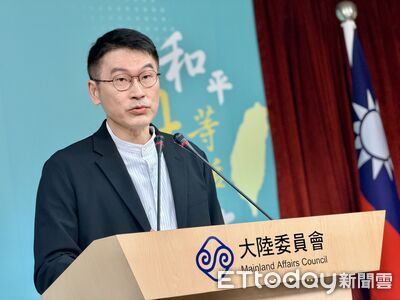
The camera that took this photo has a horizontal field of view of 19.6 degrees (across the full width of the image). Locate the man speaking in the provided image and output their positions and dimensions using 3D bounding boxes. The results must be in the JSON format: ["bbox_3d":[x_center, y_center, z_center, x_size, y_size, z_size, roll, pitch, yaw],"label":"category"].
[{"bbox_3d":[-0.095,0.565,2.740,0.550,1.730,0.430,-5,-3,-28],"label":"man speaking"}]

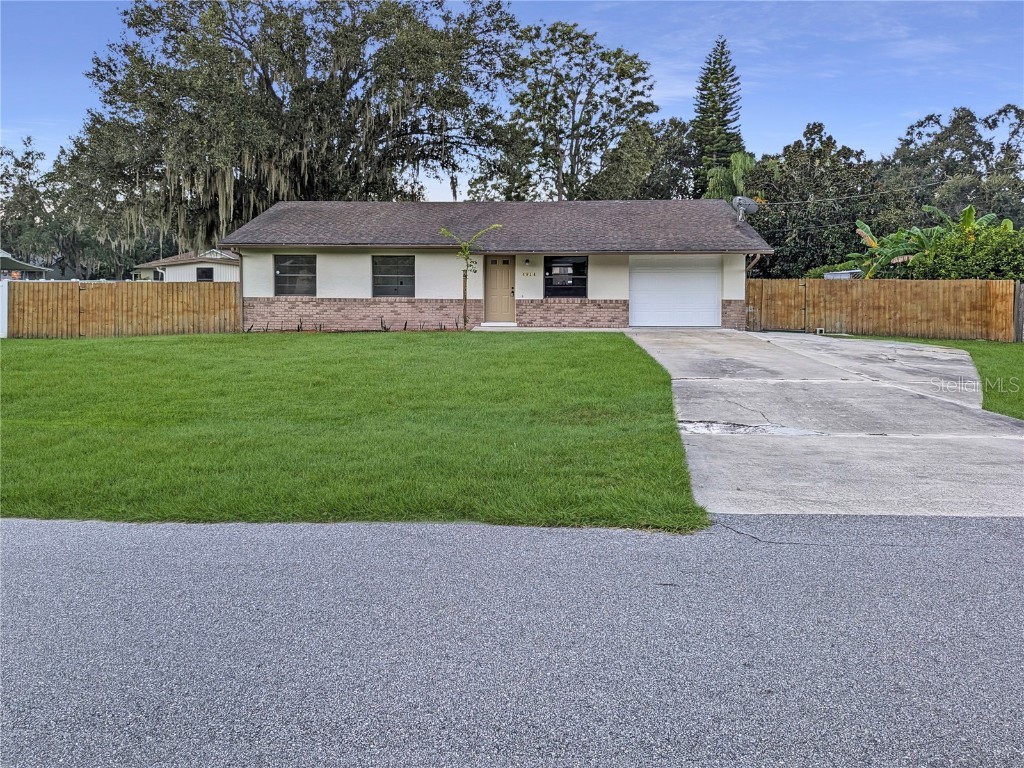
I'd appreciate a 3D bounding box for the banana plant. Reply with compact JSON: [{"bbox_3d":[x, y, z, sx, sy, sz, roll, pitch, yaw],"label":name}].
[{"bbox_3d":[14.013,-4.316,27.000,2.600,3.850,2.500,0,7,2],"label":"banana plant"}]

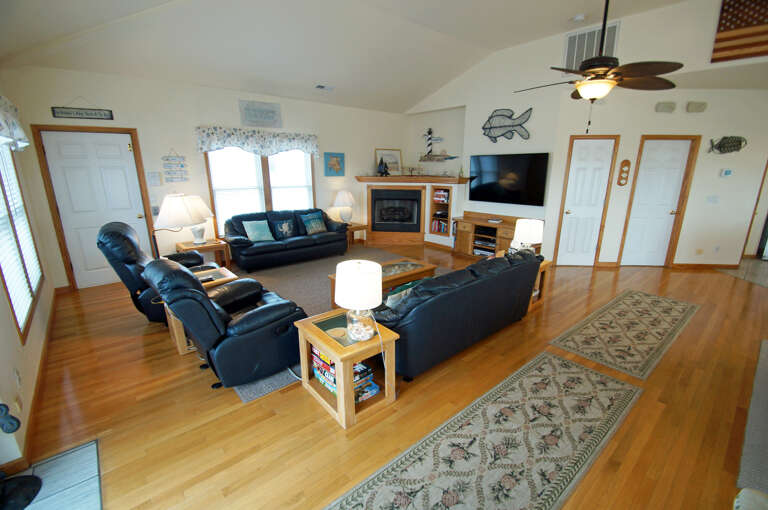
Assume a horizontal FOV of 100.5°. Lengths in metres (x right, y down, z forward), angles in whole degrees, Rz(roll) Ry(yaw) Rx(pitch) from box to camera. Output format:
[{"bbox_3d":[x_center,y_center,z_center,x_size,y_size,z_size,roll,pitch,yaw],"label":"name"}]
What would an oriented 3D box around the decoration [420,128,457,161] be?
[{"bbox_3d":[1.168,-2.449,7.105,0.120,0.700,1.050,-11,17,-38],"label":"decoration"}]

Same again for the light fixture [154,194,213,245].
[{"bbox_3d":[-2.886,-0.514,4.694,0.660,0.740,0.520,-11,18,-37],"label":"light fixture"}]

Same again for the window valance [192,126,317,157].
[{"bbox_3d":[-2.034,-1.899,5.493,2.020,0.400,0.100,-11,17,-37],"label":"window valance"}]

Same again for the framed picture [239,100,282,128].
[{"bbox_3d":[-2.068,-2.364,5.398,0.690,0.400,0.030,-11,17,-37],"label":"framed picture"}]

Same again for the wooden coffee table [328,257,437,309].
[{"bbox_3d":[0.022,0.382,3.778,1.250,0.410,0.540,-11,17,-38],"label":"wooden coffee table"}]

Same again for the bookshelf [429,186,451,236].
[{"bbox_3d":[1.306,-0.953,6.945,0.260,1.040,0.600,-11,18,-37],"label":"bookshelf"}]

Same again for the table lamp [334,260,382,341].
[{"bbox_3d":[-0.149,0.288,2.016,0.300,0.490,0.300,0,14,0],"label":"table lamp"}]

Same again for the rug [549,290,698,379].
[{"bbox_3d":[2.653,0.704,3.371,2.330,0.010,0.685,-11,18,-37],"label":"rug"}]

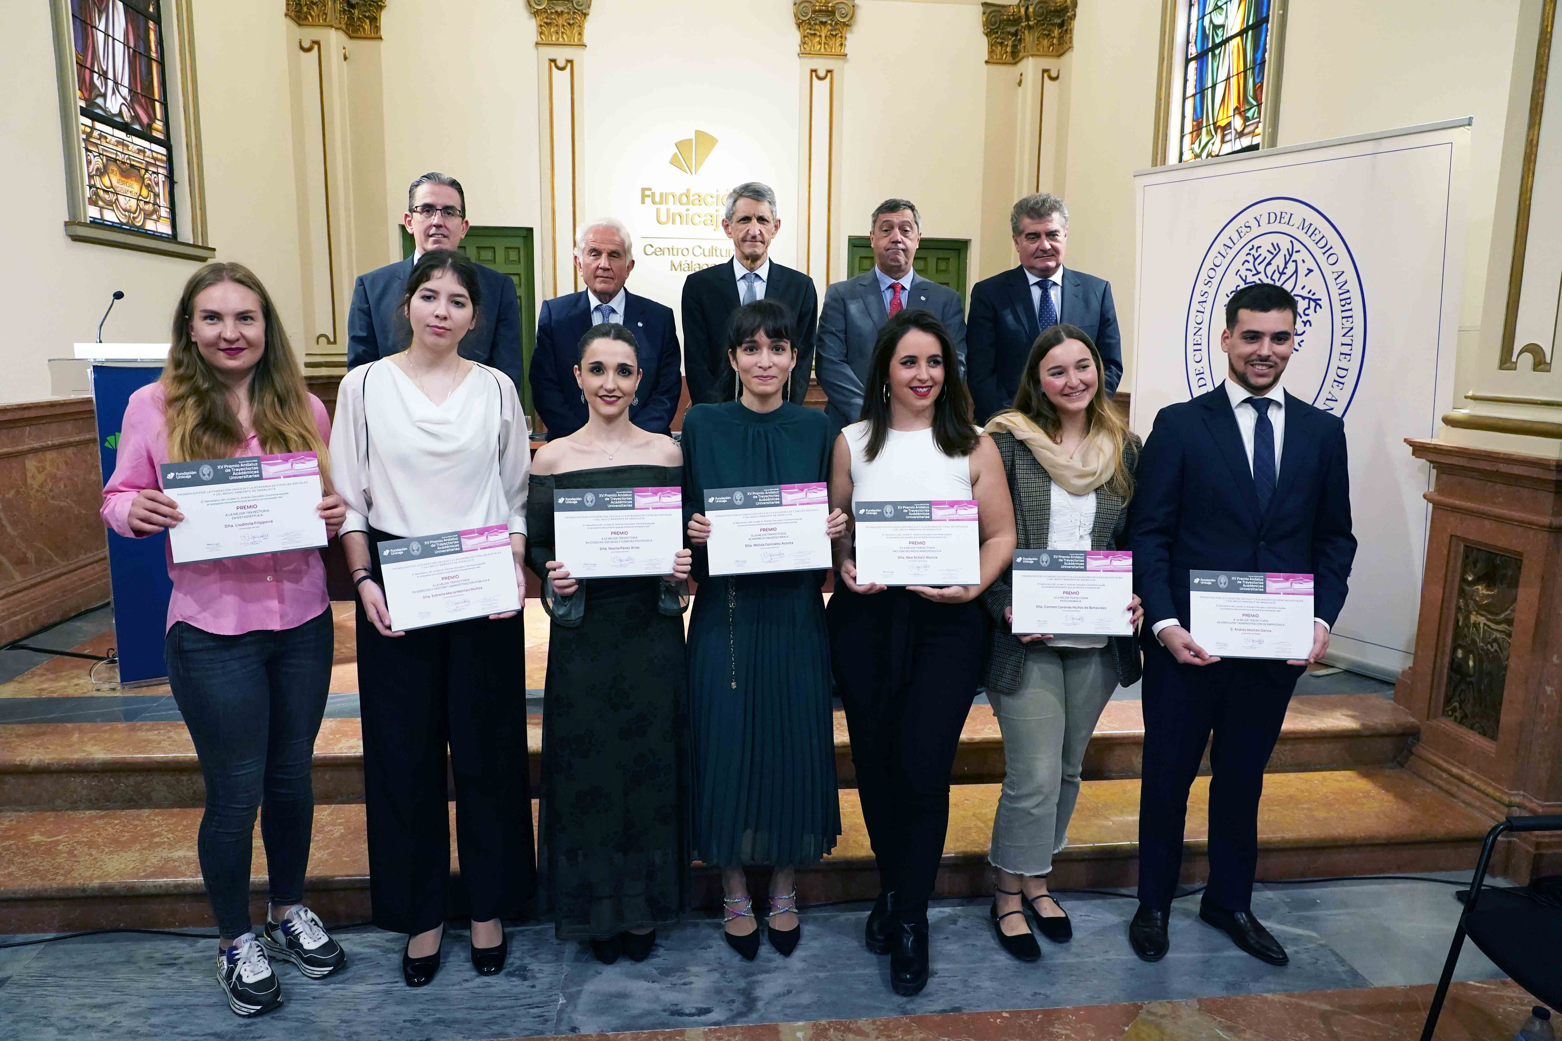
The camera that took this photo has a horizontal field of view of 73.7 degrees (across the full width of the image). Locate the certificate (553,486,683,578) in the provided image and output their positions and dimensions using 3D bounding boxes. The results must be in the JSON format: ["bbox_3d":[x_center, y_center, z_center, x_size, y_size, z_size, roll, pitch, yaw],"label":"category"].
[{"bbox_3d":[-0.380,0.030,2.447,0.297,0.210,0.010,-1,1,-2],"label":"certificate"}]

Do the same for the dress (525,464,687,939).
[{"bbox_3d":[-0.444,0.466,2.658,0.420,1.250,0.360,0,9,-6],"label":"dress"}]

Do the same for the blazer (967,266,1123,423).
[{"bbox_3d":[0.884,-0.470,3.518,0.510,0.745,0.310,1,8,5],"label":"blazer"}]

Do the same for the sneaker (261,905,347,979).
[{"bbox_3d":[-1.241,1.085,2.733,0.285,0.125,0.105,7,11,39],"label":"sneaker"}]

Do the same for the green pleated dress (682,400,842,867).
[{"bbox_3d":[-0.050,0.317,2.673,0.420,1.240,0.360,1,9,0],"label":"green pleated dress"}]

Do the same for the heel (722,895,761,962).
[{"bbox_3d":[-0.106,1.081,2.831,0.080,0.120,0.235,-2,9,-14],"label":"heel"}]

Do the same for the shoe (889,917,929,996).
[{"bbox_3d":[0.328,1.085,2.703,0.098,0.155,0.270,1,8,4],"label":"shoe"}]

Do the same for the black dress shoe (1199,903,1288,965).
[{"bbox_3d":[1.268,1.092,2.861,0.103,0.108,0.287,-3,9,-23],"label":"black dress shoe"}]

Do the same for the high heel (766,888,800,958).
[{"bbox_3d":[0.010,1.063,2.847,0.085,0.135,0.245,1,9,-2],"label":"high heel"}]

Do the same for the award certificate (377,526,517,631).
[{"bbox_3d":[-0.772,0.133,2.436,0.297,0.212,0.010,-9,-1,-20],"label":"award certificate"}]

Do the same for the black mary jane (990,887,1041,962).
[{"bbox_3d":[0.633,1.083,2.842,0.090,0.112,0.240,-1,9,-11],"label":"black mary jane"}]

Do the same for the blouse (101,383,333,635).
[{"bbox_3d":[-1.315,-0.041,2.431,0.450,0.580,0.320,-5,10,-32],"label":"blouse"}]

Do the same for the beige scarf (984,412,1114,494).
[{"bbox_3d":[0.692,-0.180,2.702,0.325,0.215,0.265,0,8,0],"label":"beige scarf"}]

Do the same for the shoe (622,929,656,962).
[{"bbox_3d":[-0.375,1.082,2.819,0.088,0.095,0.245,0,9,-3],"label":"shoe"}]

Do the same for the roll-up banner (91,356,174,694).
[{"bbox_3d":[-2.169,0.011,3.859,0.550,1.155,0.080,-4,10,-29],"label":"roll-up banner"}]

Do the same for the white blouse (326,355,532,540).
[{"bbox_3d":[-0.832,-0.170,2.486,0.470,0.430,0.310,-1,9,-14],"label":"white blouse"}]

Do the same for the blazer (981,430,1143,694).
[{"bbox_3d":[0.742,0.093,2.772,0.430,0.705,0.300,1,8,1],"label":"blazer"}]

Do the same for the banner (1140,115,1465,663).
[{"bbox_3d":[2.063,-0.475,4.434,0.120,2.078,1.519,-9,14,-25],"label":"banner"}]

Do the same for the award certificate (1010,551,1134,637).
[{"bbox_3d":[0.715,0.178,2.556,0.297,0.212,0.010,1,-3,5],"label":"award certificate"}]

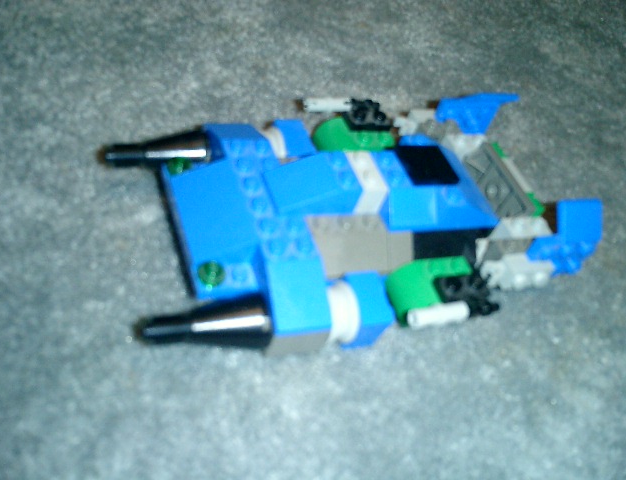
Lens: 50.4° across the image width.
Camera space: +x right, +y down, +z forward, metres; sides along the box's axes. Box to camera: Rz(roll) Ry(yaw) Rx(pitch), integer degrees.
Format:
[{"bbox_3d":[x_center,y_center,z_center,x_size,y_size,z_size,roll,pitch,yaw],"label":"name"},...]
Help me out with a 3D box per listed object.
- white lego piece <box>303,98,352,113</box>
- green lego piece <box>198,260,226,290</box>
[{"bbox_3d":[0.006,-0.047,0.232,0.017,0.005,0.005,-4,52,-26],"label":"white lego piece"},{"bbox_3d":[-0.026,0.009,0.175,0.008,0.005,0.008,-3,52,-26],"label":"green lego piece"}]

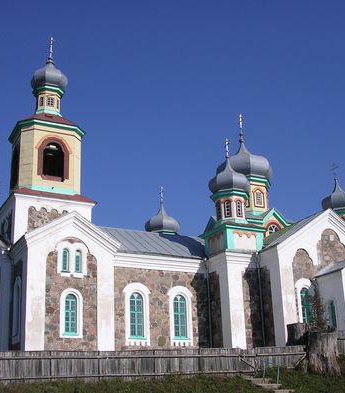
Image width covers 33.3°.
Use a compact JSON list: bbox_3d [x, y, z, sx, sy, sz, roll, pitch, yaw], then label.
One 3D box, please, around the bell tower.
[{"bbox_3d":[-9.086,-5.924,42.450,4.725,13.440,4.725,8,-21,-27],"label":"bell tower"}]

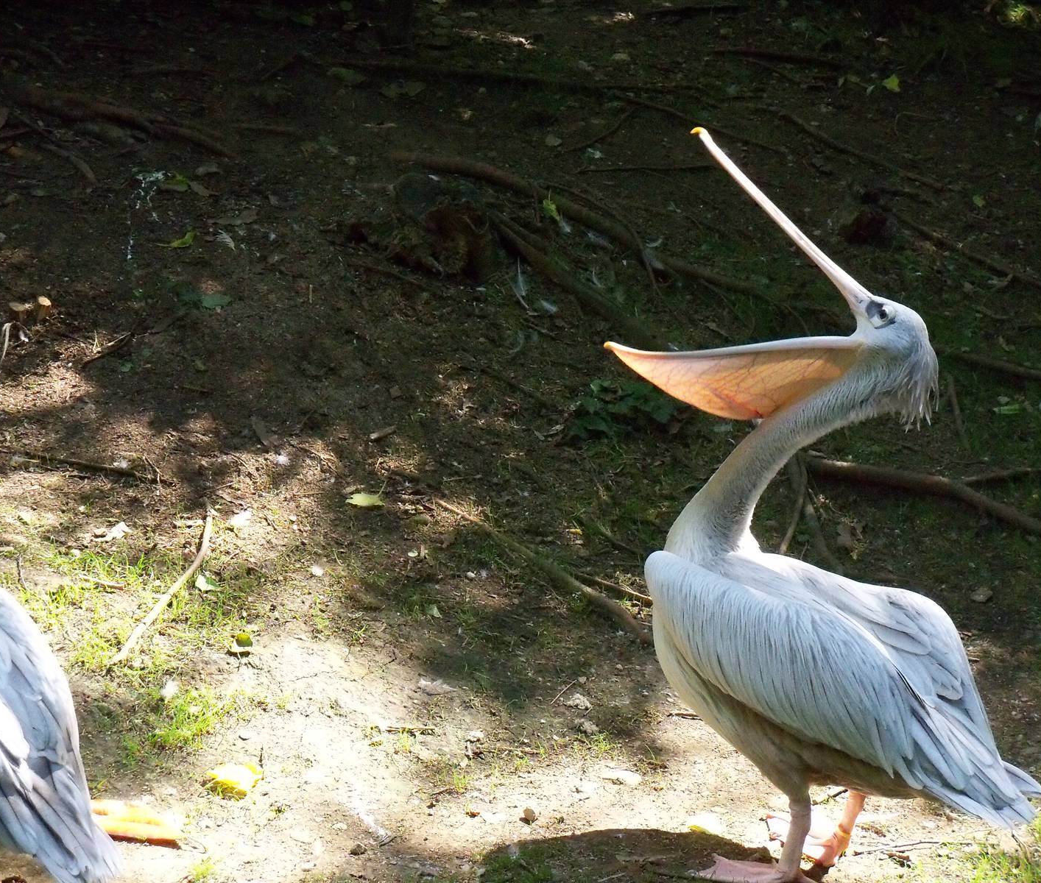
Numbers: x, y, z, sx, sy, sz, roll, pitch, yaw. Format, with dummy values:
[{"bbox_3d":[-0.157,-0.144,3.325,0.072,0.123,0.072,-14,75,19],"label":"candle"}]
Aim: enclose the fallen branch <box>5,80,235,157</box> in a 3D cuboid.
[{"bbox_3d":[-0.973,-0.798,8.919,0.116,0.060,0.897,-18,27,-42],"label":"fallen branch"}]

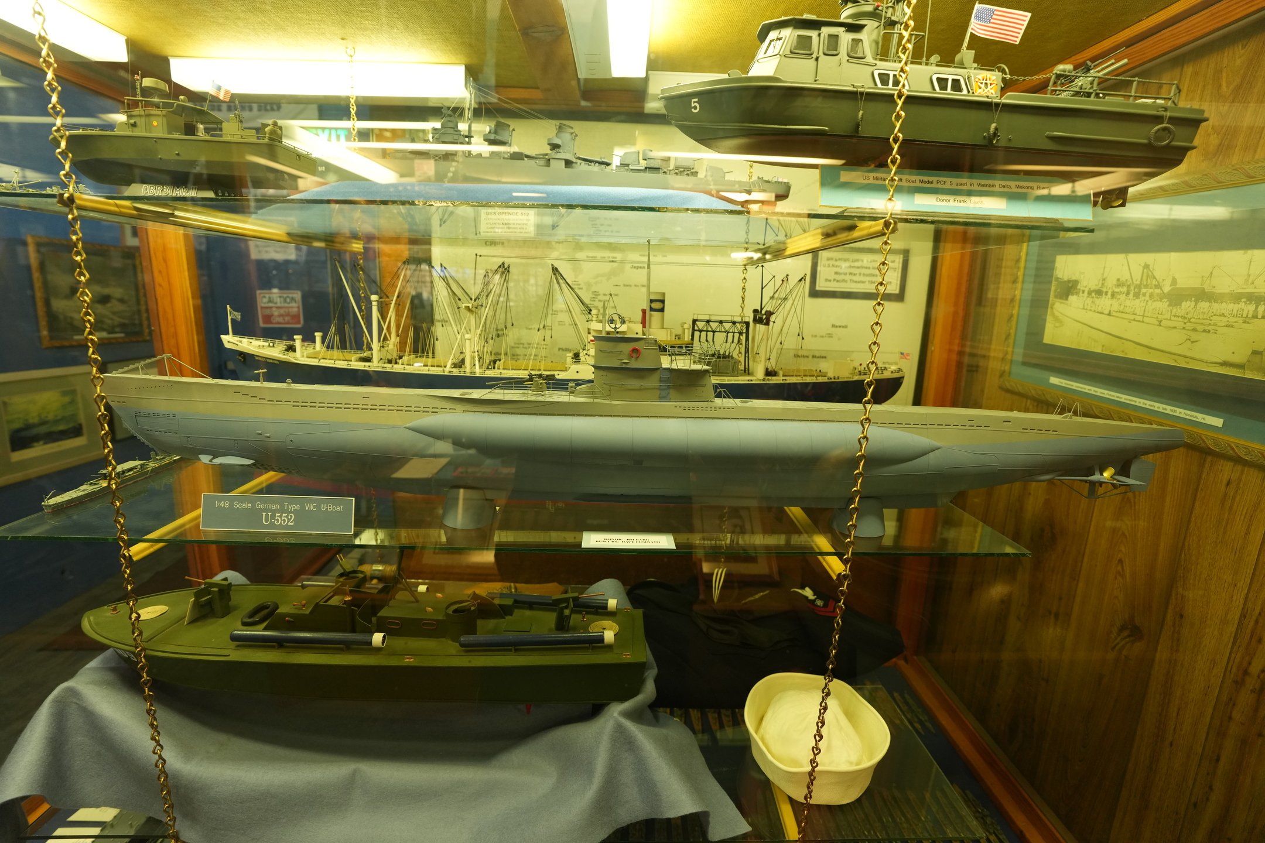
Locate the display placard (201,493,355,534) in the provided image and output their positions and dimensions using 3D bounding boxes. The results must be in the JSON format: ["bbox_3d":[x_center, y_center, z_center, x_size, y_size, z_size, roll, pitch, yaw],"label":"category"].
[{"bbox_3d":[-0.436,0.114,0.692,0.183,0.044,0.006,2,-1,-2],"label":"display placard"}]

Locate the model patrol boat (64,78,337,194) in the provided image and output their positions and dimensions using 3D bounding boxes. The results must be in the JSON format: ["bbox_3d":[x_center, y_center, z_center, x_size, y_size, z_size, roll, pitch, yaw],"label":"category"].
[{"bbox_3d":[-0.457,-0.294,0.587,0.295,0.114,0.106,2,13,-2],"label":"model patrol boat"}]

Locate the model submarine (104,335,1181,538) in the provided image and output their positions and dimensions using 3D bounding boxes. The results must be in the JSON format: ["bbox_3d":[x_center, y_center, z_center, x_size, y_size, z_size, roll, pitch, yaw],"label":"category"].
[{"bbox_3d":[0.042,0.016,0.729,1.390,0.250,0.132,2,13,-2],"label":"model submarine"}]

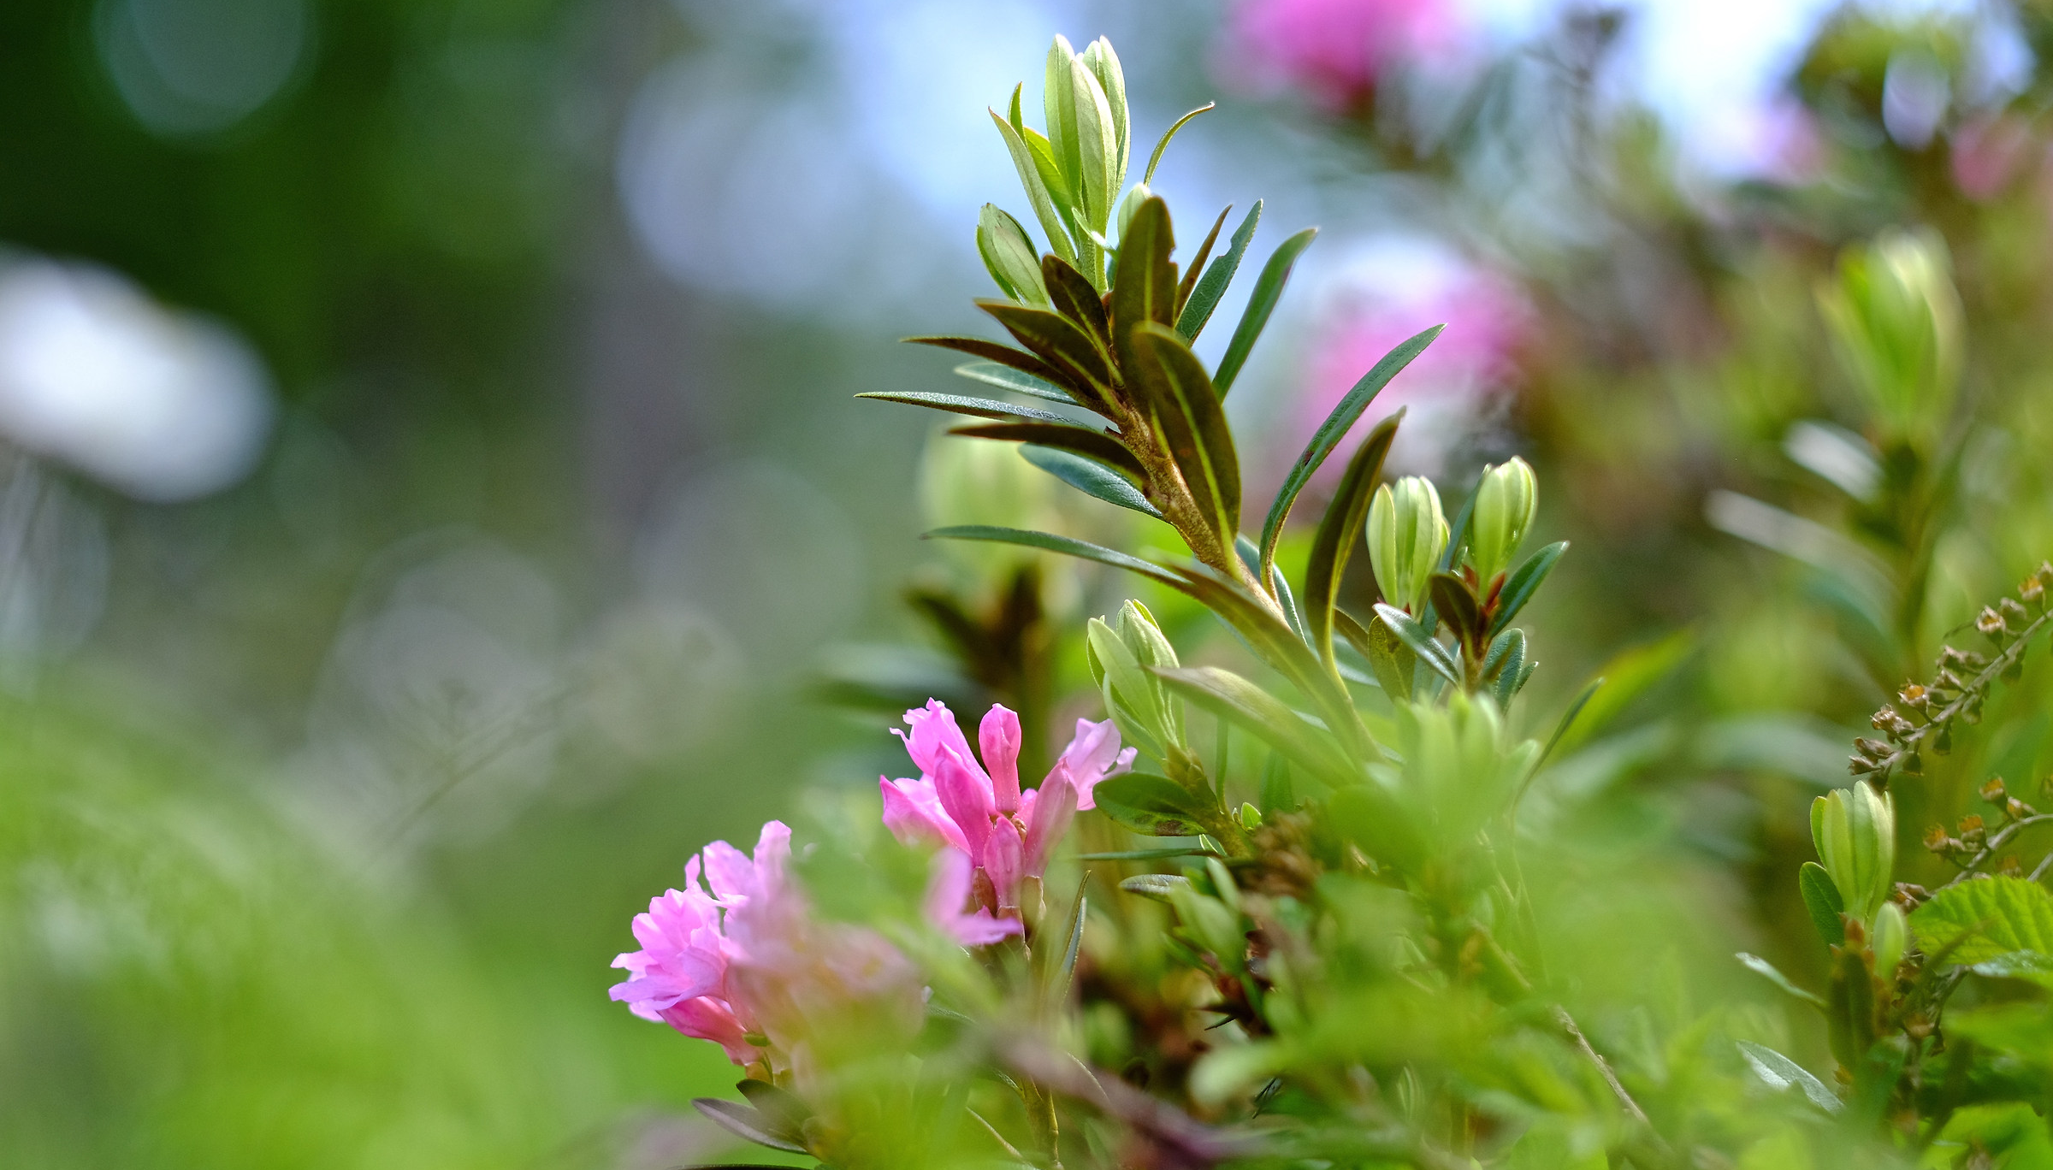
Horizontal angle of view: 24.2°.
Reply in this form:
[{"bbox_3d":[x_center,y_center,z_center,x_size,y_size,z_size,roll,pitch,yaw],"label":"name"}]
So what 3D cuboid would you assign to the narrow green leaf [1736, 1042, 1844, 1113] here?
[{"bbox_3d":[0.100,0.065,0.627,0.017,0.004,0.007,29,18,-17],"label":"narrow green leaf"}]

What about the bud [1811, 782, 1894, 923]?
[{"bbox_3d":[0.123,0.040,0.715,0.013,0.021,0.012,0,0,0],"label":"bud"}]

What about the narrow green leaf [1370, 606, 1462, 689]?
[{"bbox_3d":[0.051,0.008,0.630,0.003,0.019,0.005,-37,27,21],"label":"narrow green leaf"}]

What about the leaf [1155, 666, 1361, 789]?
[{"bbox_3d":[0.028,0.017,0.580,0.028,0.005,0.009,23,9,-13],"label":"leaf"}]

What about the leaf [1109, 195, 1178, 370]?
[{"bbox_3d":[0.015,-0.038,0.621,0.009,0.025,0.004,1,23,0],"label":"leaf"}]

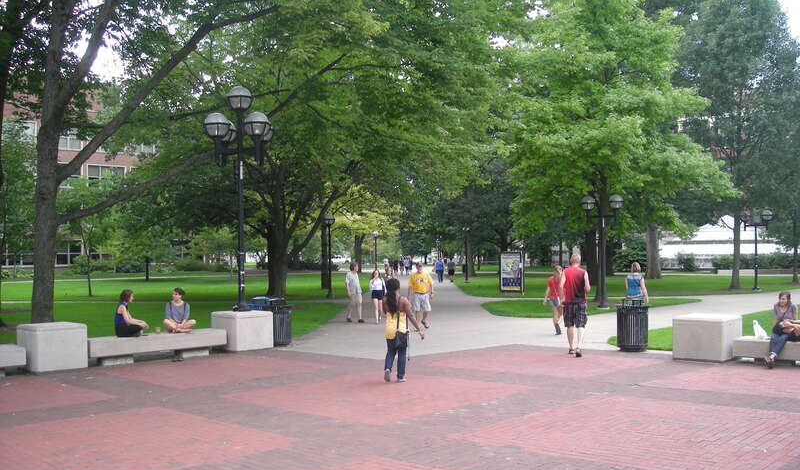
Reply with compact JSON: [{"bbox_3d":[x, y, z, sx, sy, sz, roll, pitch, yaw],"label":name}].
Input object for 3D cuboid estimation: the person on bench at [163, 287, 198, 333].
[{"bbox_3d":[-4.334,1.490,15.900,0.660,0.880,0.580,-1,-1,-6],"label":"person on bench"}]

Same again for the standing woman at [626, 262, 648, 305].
[{"bbox_3d":[5.625,1.472,19.200,0.560,1.670,0.450,-1,-1,6],"label":"standing woman"}]

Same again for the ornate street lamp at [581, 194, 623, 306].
[{"bbox_3d":[7.094,0.575,28.200,1.600,3.980,0.550,-2,-2,34],"label":"ornate street lamp"}]

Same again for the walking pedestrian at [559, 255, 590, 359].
[{"bbox_3d":[3.160,1.282,14.650,0.580,1.840,0.480,-1,-1,-2],"label":"walking pedestrian"}]

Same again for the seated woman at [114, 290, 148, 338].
[{"bbox_3d":[-5.089,1.490,15.350,0.650,0.880,0.580,0,-2,-28],"label":"seated woman"}]

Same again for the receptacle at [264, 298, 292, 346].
[{"bbox_3d":[-2.644,1.904,17.600,0.620,1.030,0.620,-1,-2,0],"label":"receptacle"}]

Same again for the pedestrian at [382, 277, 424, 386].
[{"bbox_3d":[0.038,1.433,12.200,0.600,1.570,0.500,-1,-2,14],"label":"pedestrian"}]

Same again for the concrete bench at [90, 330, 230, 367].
[{"bbox_3d":[-4.660,2.130,15.450,0.530,0.480,2.950,-2,-2,41],"label":"concrete bench"}]

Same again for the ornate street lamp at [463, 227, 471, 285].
[{"bbox_3d":[4.576,1.372,55.500,0.520,3.850,0.520,-1,-1,0],"label":"ornate street lamp"}]

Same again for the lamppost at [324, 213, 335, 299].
[{"bbox_3d":[-3.233,1.003,37.200,0.520,3.870,0.520,-1,-1,0],"label":"lamppost"}]

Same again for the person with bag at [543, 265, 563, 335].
[{"bbox_3d":[3.707,1.547,19.100,0.550,1.630,0.500,-1,-2,9],"label":"person with bag"}]

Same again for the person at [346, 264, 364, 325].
[{"bbox_3d":[-1.322,1.700,23.500,0.500,1.730,0.550,1,-2,-43],"label":"person"}]

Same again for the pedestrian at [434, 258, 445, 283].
[{"bbox_3d":[2.720,2.414,55.000,0.600,1.700,0.450,-1,-2,0],"label":"pedestrian"}]

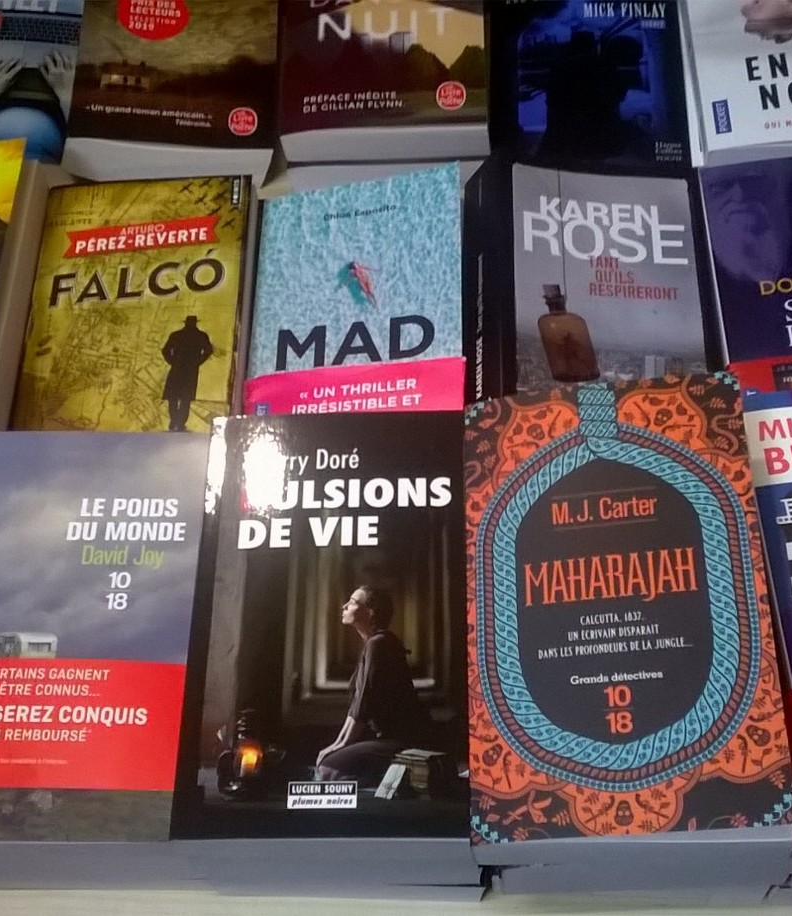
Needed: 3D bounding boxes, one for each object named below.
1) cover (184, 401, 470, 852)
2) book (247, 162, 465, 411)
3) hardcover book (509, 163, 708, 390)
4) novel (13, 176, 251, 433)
[{"bbox_3d":[-0.025,0.064,0.531,0.108,0.021,0.177,-1,60,4],"label":"cover"},{"bbox_3d":[-0.017,-0.063,0.669,0.108,0.024,0.177,-7,59,13],"label":"book"},{"bbox_3d":[0.101,-0.067,0.693,0.108,0.034,0.177,3,64,-7],"label":"hardcover book"},{"bbox_3d":[-0.131,-0.066,0.684,0.108,0.021,0.177,-2,60,3],"label":"novel"}]

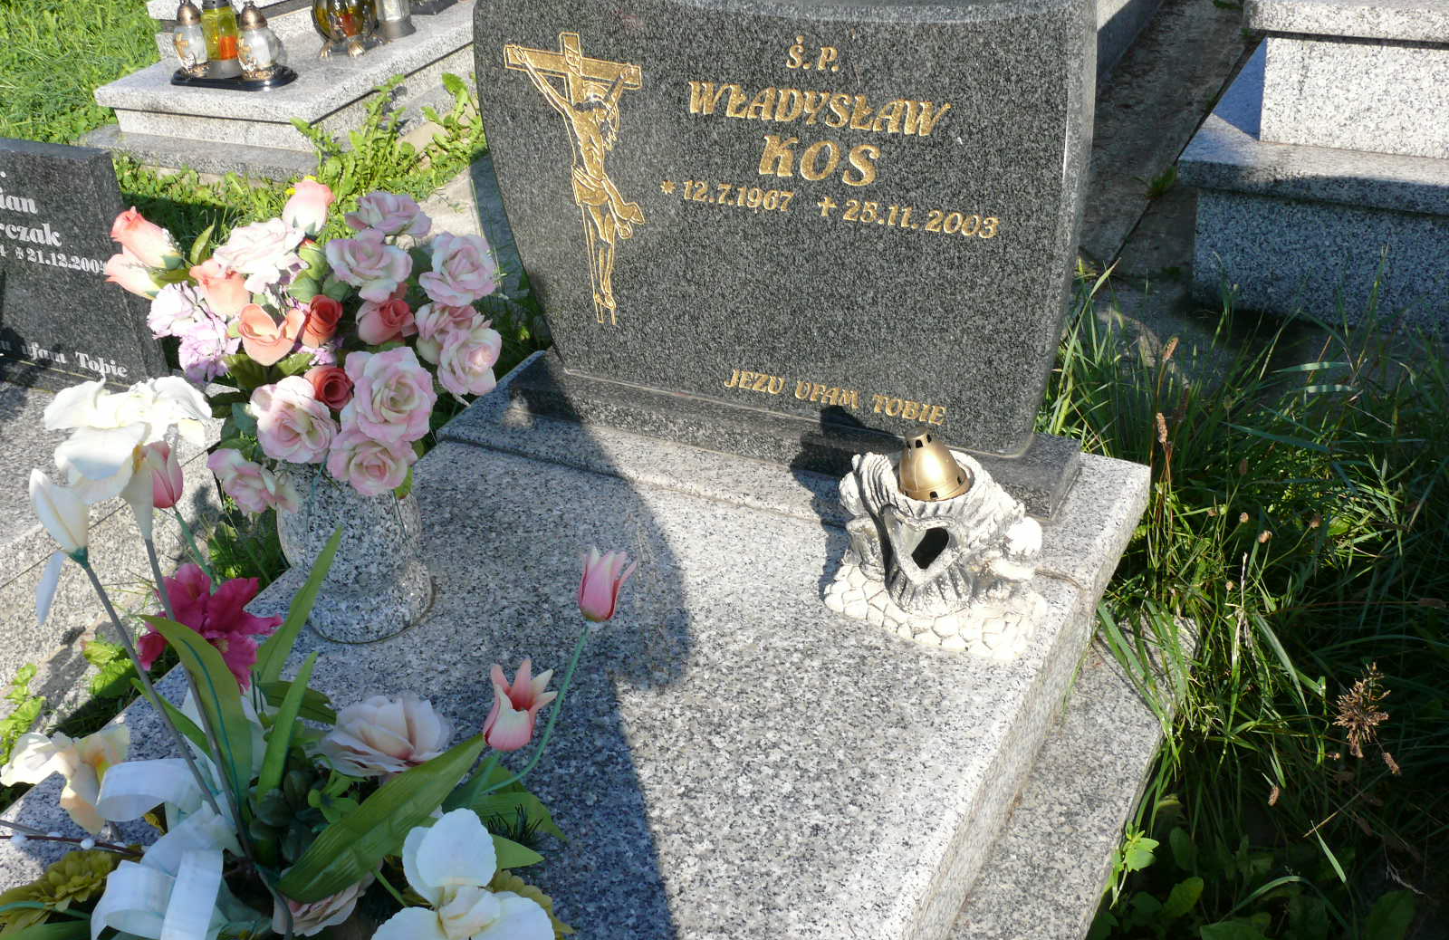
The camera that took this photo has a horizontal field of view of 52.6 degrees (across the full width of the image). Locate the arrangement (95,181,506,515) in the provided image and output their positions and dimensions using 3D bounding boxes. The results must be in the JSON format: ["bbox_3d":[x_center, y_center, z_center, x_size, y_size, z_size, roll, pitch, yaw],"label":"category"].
[{"bbox_3d":[-0.438,-0.126,1.527,0.422,0.335,0.355,12,36,27],"label":"arrangement"}]

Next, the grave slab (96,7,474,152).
[{"bbox_3d":[-0.982,-1.342,4.515,0.759,0.130,1.700,12,36,26],"label":"grave slab"}]

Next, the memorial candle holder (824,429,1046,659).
[{"bbox_3d":[0.232,0.046,1.554,0.242,0.201,0.163,12,36,27],"label":"memorial candle holder"}]

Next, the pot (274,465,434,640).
[{"bbox_3d":[-0.419,0.057,1.642,0.160,0.232,0.160,-4,32,3],"label":"pot"}]

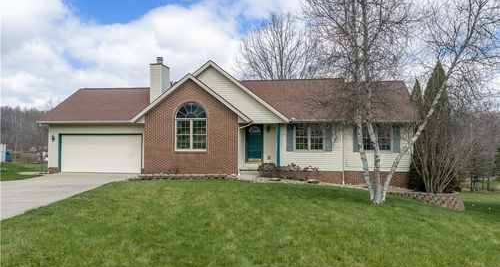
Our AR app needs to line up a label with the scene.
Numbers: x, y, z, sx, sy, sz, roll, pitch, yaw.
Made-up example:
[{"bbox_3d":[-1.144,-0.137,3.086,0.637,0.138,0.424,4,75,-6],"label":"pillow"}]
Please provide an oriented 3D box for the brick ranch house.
[{"bbox_3d":[-1.161,-0.890,24.165,20.330,7.230,10.290,0,-1,8],"label":"brick ranch house"}]

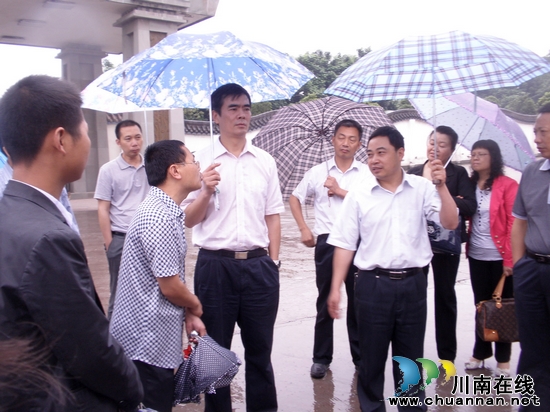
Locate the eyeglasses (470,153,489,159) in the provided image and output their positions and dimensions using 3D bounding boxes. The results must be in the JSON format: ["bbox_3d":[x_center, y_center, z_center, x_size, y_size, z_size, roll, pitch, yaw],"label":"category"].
[{"bbox_3d":[1.395,-0.337,4.000,0.138,0.042,0.130,3,7,35],"label":"eyeglasses"}]

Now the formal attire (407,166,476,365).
[{"bbox_3d":[1.130,0.375,3.980,0.500,1.400,0.340,1,7,21],"label":"formal attire"}]

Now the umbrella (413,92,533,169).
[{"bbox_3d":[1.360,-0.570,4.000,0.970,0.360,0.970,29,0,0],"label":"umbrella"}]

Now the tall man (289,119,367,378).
[{"bbox_3d":[0.375,0.275,3.880,0.560,1.730,0.400,0,6,9],"label":"tall man"}]

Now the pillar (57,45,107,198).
[{"bbox_3d":[-4.720,-2.085,14.500,1.030,3.750,1.030,-5,7,-31],"label":"pillar"}]

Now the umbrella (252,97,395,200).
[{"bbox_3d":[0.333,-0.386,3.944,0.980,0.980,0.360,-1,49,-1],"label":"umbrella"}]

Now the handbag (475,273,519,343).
[{"bbox_3d":[1.518,0.670,3.880,0.360,0.450,0.200,0,6,6],"label":"handbag"}]

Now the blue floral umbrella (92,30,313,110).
[{"bbox_3d":[-0.265,-0.475,2.320,0.930,0.360,0.930,-3,-2,0],"label":"blue floral umbrella"}]

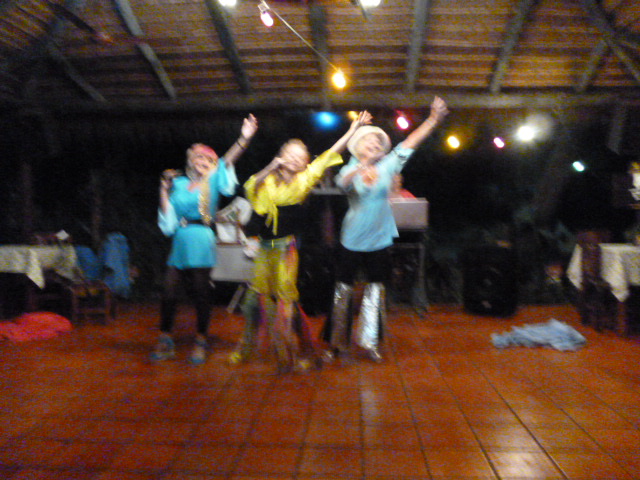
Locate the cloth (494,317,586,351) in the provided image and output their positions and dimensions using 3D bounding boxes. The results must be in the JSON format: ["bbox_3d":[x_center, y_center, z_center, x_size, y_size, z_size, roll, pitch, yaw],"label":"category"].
[{"bbox_3d":[1.933,0.839,4.617,0.820,0.110,0.480,0,3,0],"label":"cloth"}]

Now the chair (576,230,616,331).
[{"bbox_3d":[2.756,0.386,5.186,0.420,0.950,0.410,0,3,-7],"label":"chair"}]

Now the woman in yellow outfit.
[{"bbox_3d":[-0.139,-0.012,3.922,1.050,1.890,0.550,0,3,-5],"label":"woman in yellow outfit"}]

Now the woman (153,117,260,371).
[{"bbox_3d":[-0.882,-0.015,4.071,0.800,1.880,0.480,0,3,-5],"label":"woman"}]

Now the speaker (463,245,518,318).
[{"bbox_3d":[1.953,0.444,5.915,0.480,0.750,0.440,2,4,30],"label":"speaker"}]

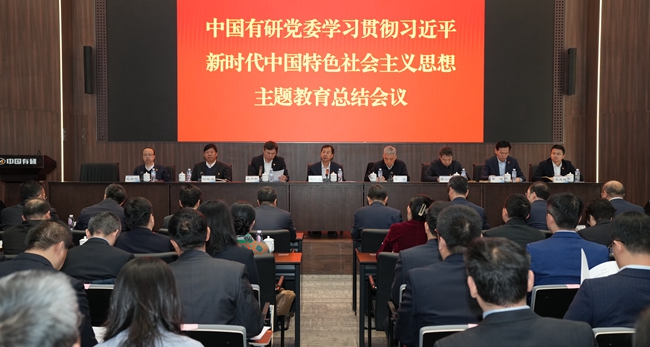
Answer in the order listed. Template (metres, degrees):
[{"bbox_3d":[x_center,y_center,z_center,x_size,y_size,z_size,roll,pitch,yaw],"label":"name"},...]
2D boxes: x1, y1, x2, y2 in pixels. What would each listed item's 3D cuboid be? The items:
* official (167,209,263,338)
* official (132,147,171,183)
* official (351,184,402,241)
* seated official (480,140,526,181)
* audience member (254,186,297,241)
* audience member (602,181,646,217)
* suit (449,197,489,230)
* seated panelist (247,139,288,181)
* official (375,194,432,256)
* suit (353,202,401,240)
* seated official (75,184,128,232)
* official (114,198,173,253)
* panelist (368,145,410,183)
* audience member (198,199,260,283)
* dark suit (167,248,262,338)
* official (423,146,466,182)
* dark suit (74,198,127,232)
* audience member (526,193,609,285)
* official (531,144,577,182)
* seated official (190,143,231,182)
[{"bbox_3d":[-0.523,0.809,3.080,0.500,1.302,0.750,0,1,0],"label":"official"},{"bbox_3d":[-2.511,0.252,9.650,0.540,1.260,0.750,0,1,-6],"label":"official"},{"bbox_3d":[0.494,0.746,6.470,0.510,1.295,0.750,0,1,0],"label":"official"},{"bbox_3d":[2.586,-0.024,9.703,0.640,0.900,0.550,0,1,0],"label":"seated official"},{"bbox_3d":[-0.518,0.603,6.718,0.500,0.950,0.580,0,1,0],"label":"audience member"},{"bbox_3d":[3.011,0.541,6.736,0.520,0.950,0.580,0,2,-15],"label":"audience member"},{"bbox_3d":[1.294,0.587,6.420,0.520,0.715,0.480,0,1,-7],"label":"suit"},{"bbox_3d":[-0.821,0.201,9.650,0.570,1.362,0.750,0,1,-3],"label":"seated panelist"},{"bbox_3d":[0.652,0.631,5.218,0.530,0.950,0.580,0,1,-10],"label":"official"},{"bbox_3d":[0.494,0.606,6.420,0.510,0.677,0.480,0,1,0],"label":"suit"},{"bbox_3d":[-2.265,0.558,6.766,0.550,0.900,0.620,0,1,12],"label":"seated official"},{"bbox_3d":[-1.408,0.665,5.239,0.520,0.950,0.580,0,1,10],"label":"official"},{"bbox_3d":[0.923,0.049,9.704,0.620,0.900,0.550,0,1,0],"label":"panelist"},{"bbox_3d":[-0.612,0.795,3.900,0.470,1.298,0.740,0,1,3],"label":"audience member"},{"bbox_3d":[-0.584,0.672,3.238,0.570,0.620,0.420,0,1,0],"label":"dark suit"},{"bbox_3d":[1.774,0.237,9.650,0.600,1.289,0.750,0,1,3],"label":"official"},{"bbox_3d":[-2.241,0.529,6.666,0.550,0.580,0.460,0,1,10],"label":"dark suit"},{"bbox_3d":[1.362,0.777,3.880,0.510,1.335,0.750,0,1,-7],"label":"audience member"},{"bbox_3d":[3.395,0.226,9.650,0.630,1.311,0.750,0,1,7],"label":"official"},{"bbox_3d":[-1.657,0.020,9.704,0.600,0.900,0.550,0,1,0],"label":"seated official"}]

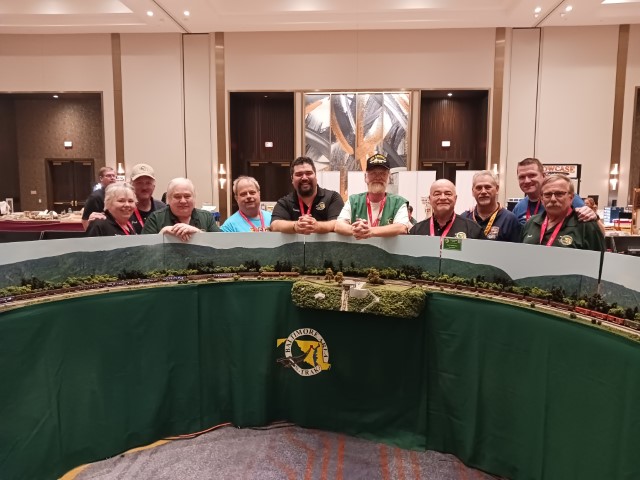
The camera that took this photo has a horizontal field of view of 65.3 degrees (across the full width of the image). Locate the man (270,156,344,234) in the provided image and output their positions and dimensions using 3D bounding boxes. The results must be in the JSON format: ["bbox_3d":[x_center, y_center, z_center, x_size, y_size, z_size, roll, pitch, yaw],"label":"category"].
[{"bbox_3d":[-0.093,0.271,3.731,0.560,1.740,0.480,0,6,-1],"label":"man"}]

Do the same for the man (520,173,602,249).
[{"bbox_3d":[1.493,0.385,3.129,0.540,1.650,0.380,6,8,43],"label":"man"}]

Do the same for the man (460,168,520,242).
[{"bbox_3d":[1.161,0.329,3.505,0.520,1.680,0.360,3,7,25],"label":"man"}]

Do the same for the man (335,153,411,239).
[{"bbox_3d":[0.404,0.265,3.700,0.550,1.760,0.480,1,6,4],"label":"man"}]

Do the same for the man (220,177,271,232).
[{"bbox_3d":[-0.542,0.298,3.834,0.530,1.660,0.380,-2,6,-16],"label":"man"}]

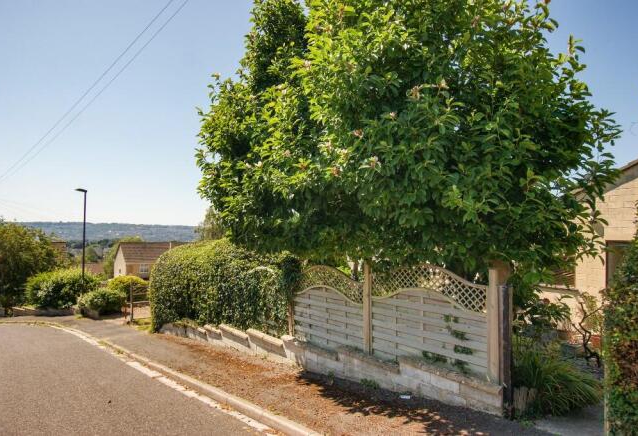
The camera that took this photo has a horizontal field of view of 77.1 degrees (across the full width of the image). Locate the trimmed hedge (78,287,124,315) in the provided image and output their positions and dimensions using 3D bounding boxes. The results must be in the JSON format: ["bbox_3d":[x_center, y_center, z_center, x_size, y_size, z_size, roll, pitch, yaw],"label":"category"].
[{"bbox_3d":[-8.452,3.272,15.600,1.650,0.980,1.350,-1,-2,37],"label":"trimmed hedge"}]

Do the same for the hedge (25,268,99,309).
[{"bbox_3d":[-11.122,3.106,17.400,2.800,1.650,2.000,0,-1,-6],"label":"hedge"}]

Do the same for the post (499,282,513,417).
[{"bbox_3d":[2.069,1.446,4.420,0.105,1.440,0.105,1,-2,-43],"label":"post"}]

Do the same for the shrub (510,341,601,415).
[{"bbox_3d":[2.817,1.856,4.750,0.950,0.700,0.880,-1,-2,37],"label":"shrub"}]

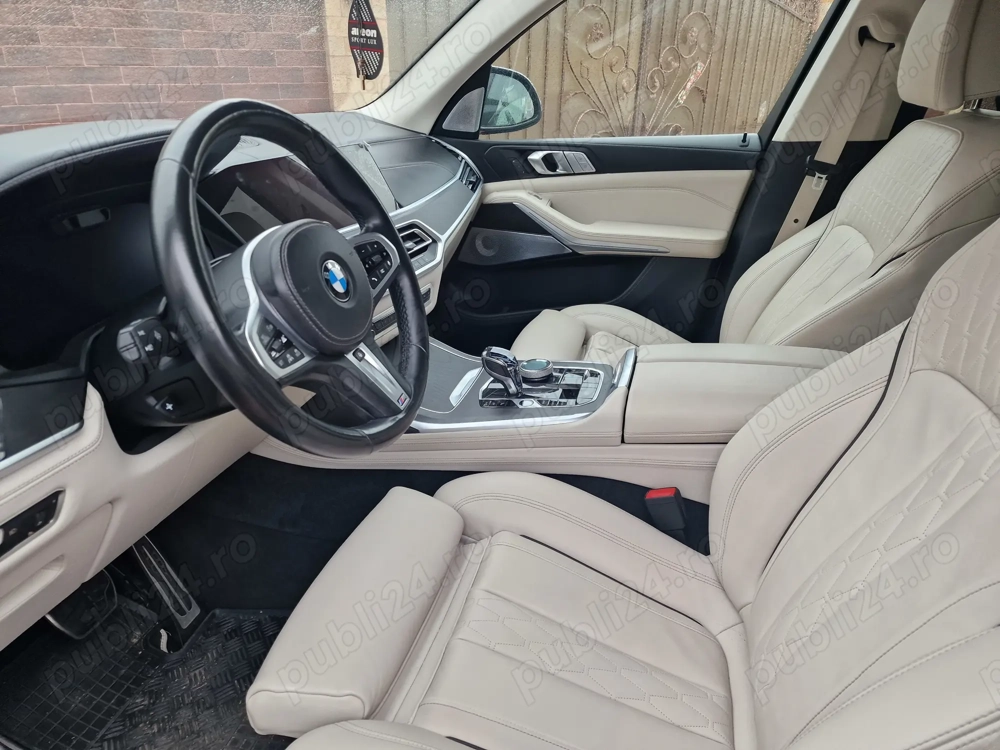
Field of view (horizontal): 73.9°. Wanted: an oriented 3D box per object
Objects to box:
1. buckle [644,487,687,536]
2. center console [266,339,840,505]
[{"bbox_3d":[0.242,0.194,0.952,0.041,0.064,0.026,-14,20,30],"label":"buckle"},{"bbox_3d":[0.073,0.040,1.126,0.900,0.195,0.280,4,26,6],"label":"center console"}]

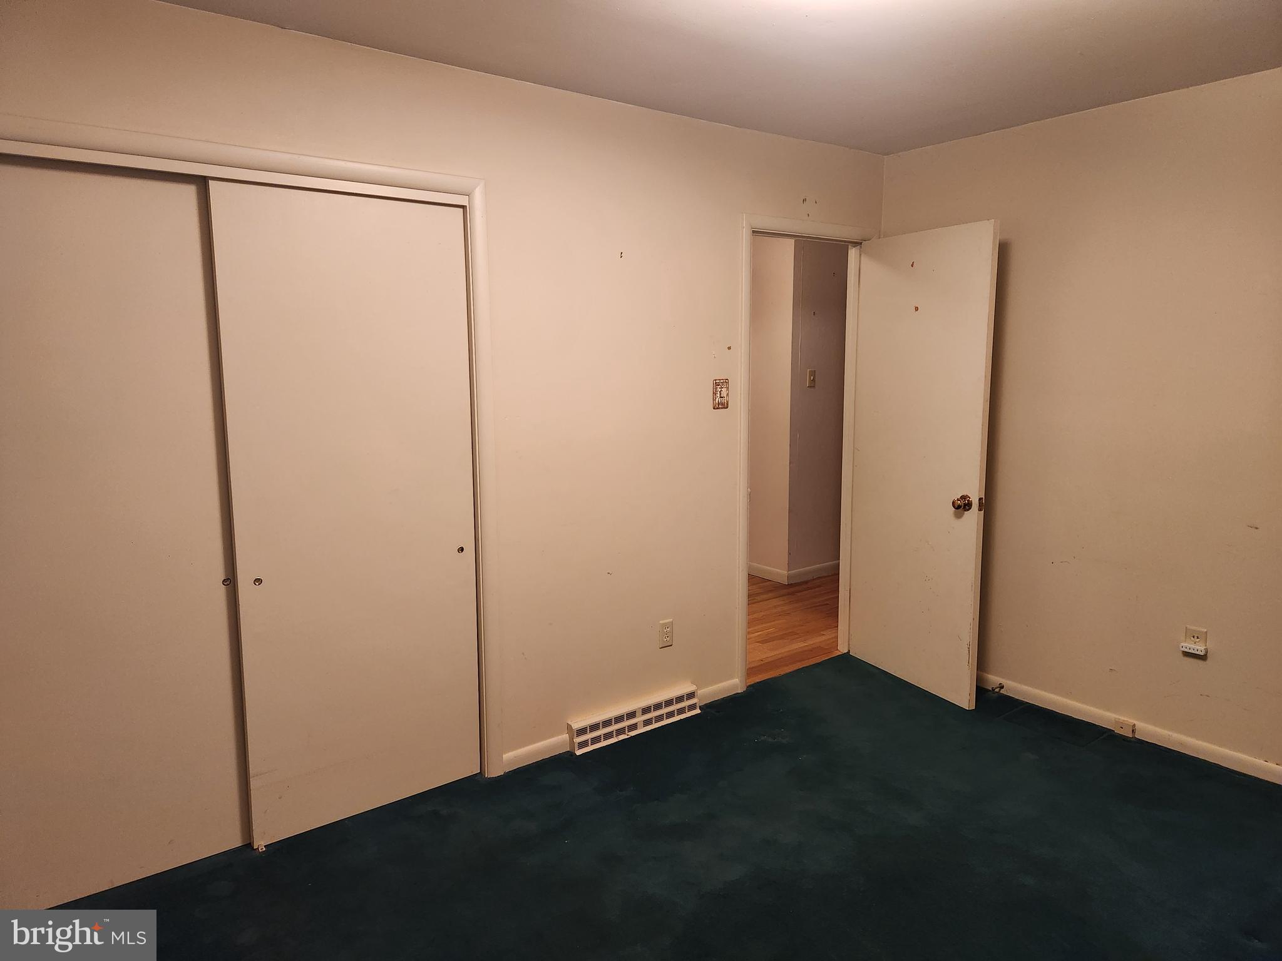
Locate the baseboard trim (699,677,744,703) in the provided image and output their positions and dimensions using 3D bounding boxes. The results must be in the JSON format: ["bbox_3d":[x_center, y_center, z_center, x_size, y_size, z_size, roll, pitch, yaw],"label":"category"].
[{"bbox_3d":[0.344,0.940,3.763,0.254,0.068,0.016,-7,10,-37],"label":"baseboard trim"}]

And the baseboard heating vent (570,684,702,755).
[{"bbox_3d":[-0.006,0.962,3.464,0.648,0.115,0.066,-7,10,-37],"label":"baseboard heating vent"}]

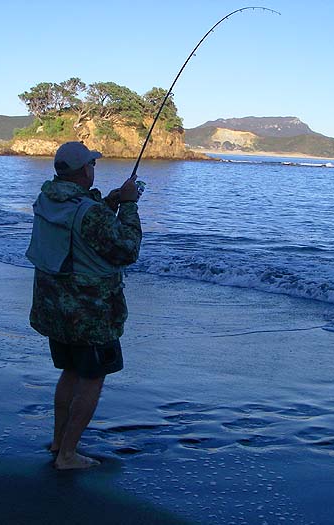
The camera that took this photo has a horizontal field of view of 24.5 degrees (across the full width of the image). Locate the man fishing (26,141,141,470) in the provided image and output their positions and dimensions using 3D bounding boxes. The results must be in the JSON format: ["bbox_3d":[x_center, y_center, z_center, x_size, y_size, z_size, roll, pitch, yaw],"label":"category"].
[{"bbox_3d":[-0.452,0.235,4.162,0.580,1.760,0.570,-3,10,-30],"label":"man fishing"}]

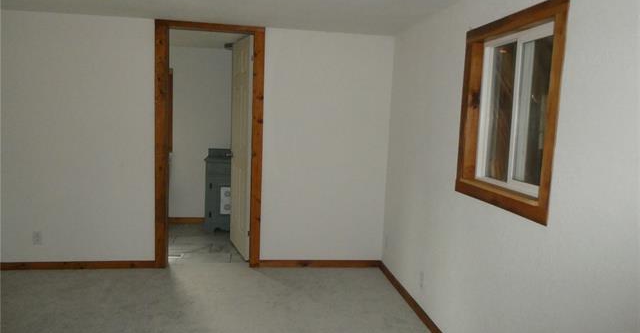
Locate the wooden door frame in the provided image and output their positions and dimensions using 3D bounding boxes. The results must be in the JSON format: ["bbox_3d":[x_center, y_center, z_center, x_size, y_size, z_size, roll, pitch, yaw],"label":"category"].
[{"bbox_3d":[-0.956,-0.148,3.884,0.907,2.116,0.130,1,7,-9],"label":"wooden door frame"}]

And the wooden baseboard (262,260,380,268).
[{"bbox_3d":[0.021,0.899,4.111,1.142,0.064,0.020,1,7,-9],"label":"wooden baseboard"}]

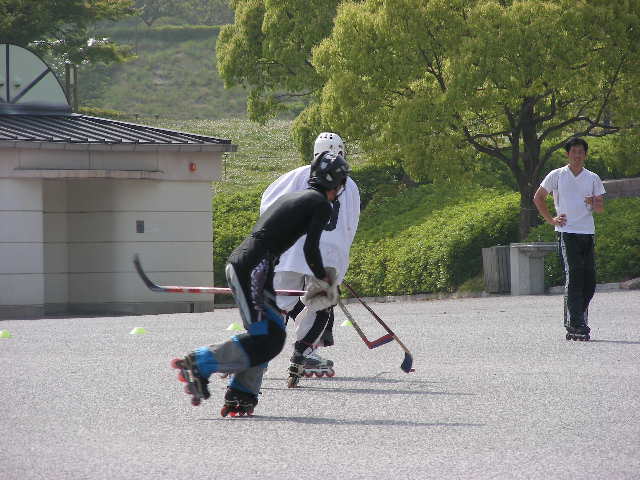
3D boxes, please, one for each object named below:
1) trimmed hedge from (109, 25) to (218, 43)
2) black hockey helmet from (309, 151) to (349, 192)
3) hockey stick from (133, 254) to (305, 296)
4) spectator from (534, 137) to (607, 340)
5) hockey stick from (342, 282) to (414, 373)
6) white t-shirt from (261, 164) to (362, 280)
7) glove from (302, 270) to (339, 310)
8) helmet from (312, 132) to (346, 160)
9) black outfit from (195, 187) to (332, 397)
[{"bbox_3d":[-5.349,-7.059,170.000,4.800,0.680,1.200,0,0,-6],"label":"trimmed hedge"},{"bbox_3d":[0.057,-0.402,29.600,0.280,0.220,0.210,10,3,-31],"label":"black hockey helmet"},{"bbox_3d":[-0.529,0.218,29.700,1.280,0.260,0.080,2,1,22],"label":"hockey stick"},{"bbox_3d":[2.193,-0.013,43.900,0.630,1.800,0.400,0,0,-10],"label":"spectator"},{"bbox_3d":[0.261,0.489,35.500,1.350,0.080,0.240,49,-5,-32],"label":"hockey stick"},{"bbox_3d":[-0.065,-0.113,34.100,0.620,0.800,0.420,0,0,30],"label":"white t-shirt"},{"bbox_3d":[0.003,0.293,29.400,0.200,0.260,0.170,18,0,-33],"label":"glove"},{"bbox_3d":[0.065,-0.633,34.200,0.220,0.210,0.280,0,0,22],"label":"helmet"},{"bbox_3d":[-0.335,0.305,29.500,0.780,1.250,0.500,0,0,-21],"label":"black outfit"}]

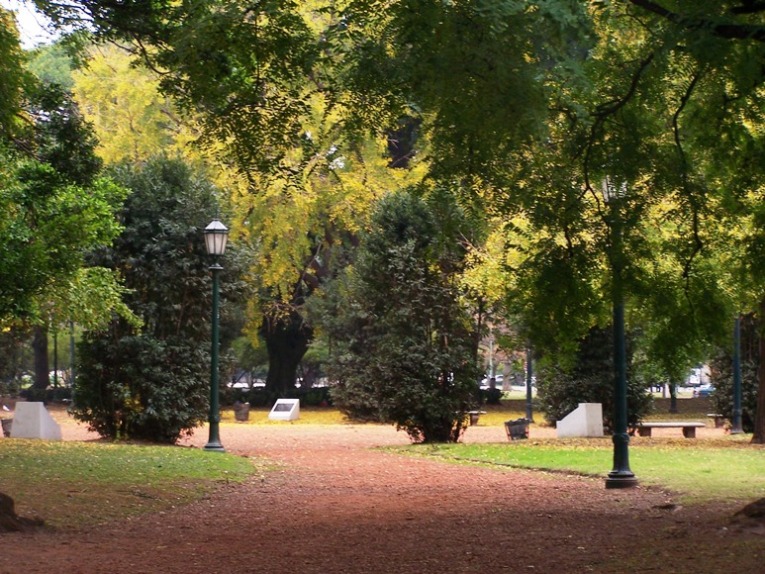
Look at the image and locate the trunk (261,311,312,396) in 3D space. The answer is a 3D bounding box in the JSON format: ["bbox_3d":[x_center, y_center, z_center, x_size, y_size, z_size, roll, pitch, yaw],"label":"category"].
[{"bbox_3d":[-4.529,3.232,122.000,2.300,4.200,1.900,0,-2,0],"label":"trunk"}]

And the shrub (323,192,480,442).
[{"bbox_3d":[0.459,0.737,62.500,3.700,6.050,3.600,0,-2,0],"label":"shrub"}]

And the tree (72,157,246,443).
[{"bbox_3d":[-5.389,0.302,62.500,4.200,6.900,4.000,0,-2,0],"label":"tree"}]

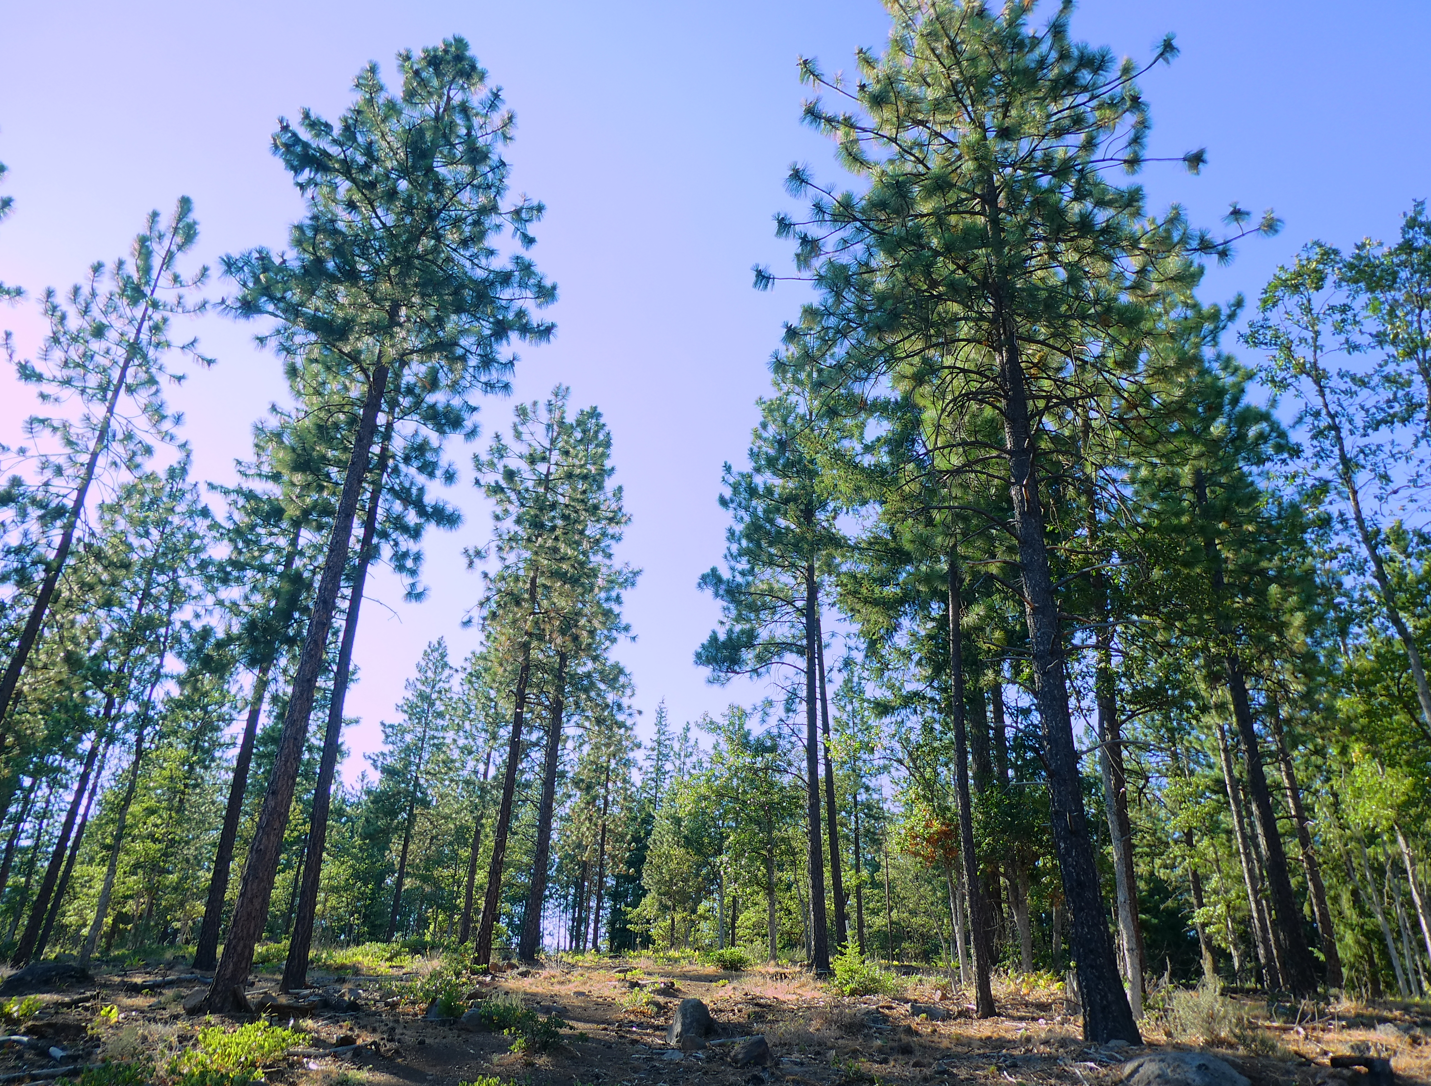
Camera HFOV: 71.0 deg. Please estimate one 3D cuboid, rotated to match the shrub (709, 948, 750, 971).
[{"bbox_3d":[0.396,11.481,27.595,1.150,0.570,1.035,1,-27,1],"label":"shrub"}]

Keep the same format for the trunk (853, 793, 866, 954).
[{"bbox_3d":[4.920,11.198,34.408,0.270,5.450,0.270,-2,-28,7],"label":"trunk"}]

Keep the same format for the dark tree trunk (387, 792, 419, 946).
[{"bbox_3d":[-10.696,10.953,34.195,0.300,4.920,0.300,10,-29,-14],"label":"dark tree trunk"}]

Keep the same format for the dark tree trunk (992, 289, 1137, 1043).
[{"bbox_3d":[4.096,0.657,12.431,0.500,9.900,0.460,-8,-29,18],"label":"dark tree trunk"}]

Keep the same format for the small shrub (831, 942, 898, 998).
[{"bbox_3d":[2.717,7.919,18.571,1.200,0.874,1.080,-2,-27,8],"label":"small shrub"}]

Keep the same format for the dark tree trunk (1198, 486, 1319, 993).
[{"bbox_3d":[11.079,3.306,21.045,0.480,11.152,0.480,-11,-30,26],"label":"dark tree trunk"}]

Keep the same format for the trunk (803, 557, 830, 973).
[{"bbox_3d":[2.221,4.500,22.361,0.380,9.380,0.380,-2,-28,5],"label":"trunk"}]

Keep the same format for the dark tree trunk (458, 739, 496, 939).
[{"bbox_3d":[-9.223,11.468,38.895,0.360,7.513,0.360,8,-27,-11],"label":"dark tree trunk"}]

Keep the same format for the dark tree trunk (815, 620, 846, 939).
[{"bbox_3d":[3.089,6.096,27.101,0.370,8.990,0.350,-4,-28,5],"label":"dark tree trunk"}]

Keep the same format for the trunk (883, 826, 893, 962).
[{"bbox_3d":[6.933,14.021,40.493,0.190,5.177,0.190,-1,-27,9],"label":"trunk"}]

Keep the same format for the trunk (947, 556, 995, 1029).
[{"bbox_3d":[4.180,3.631,16.665,0.310,7.596,0.310,-4,-27,13],"label":"trunk"}]

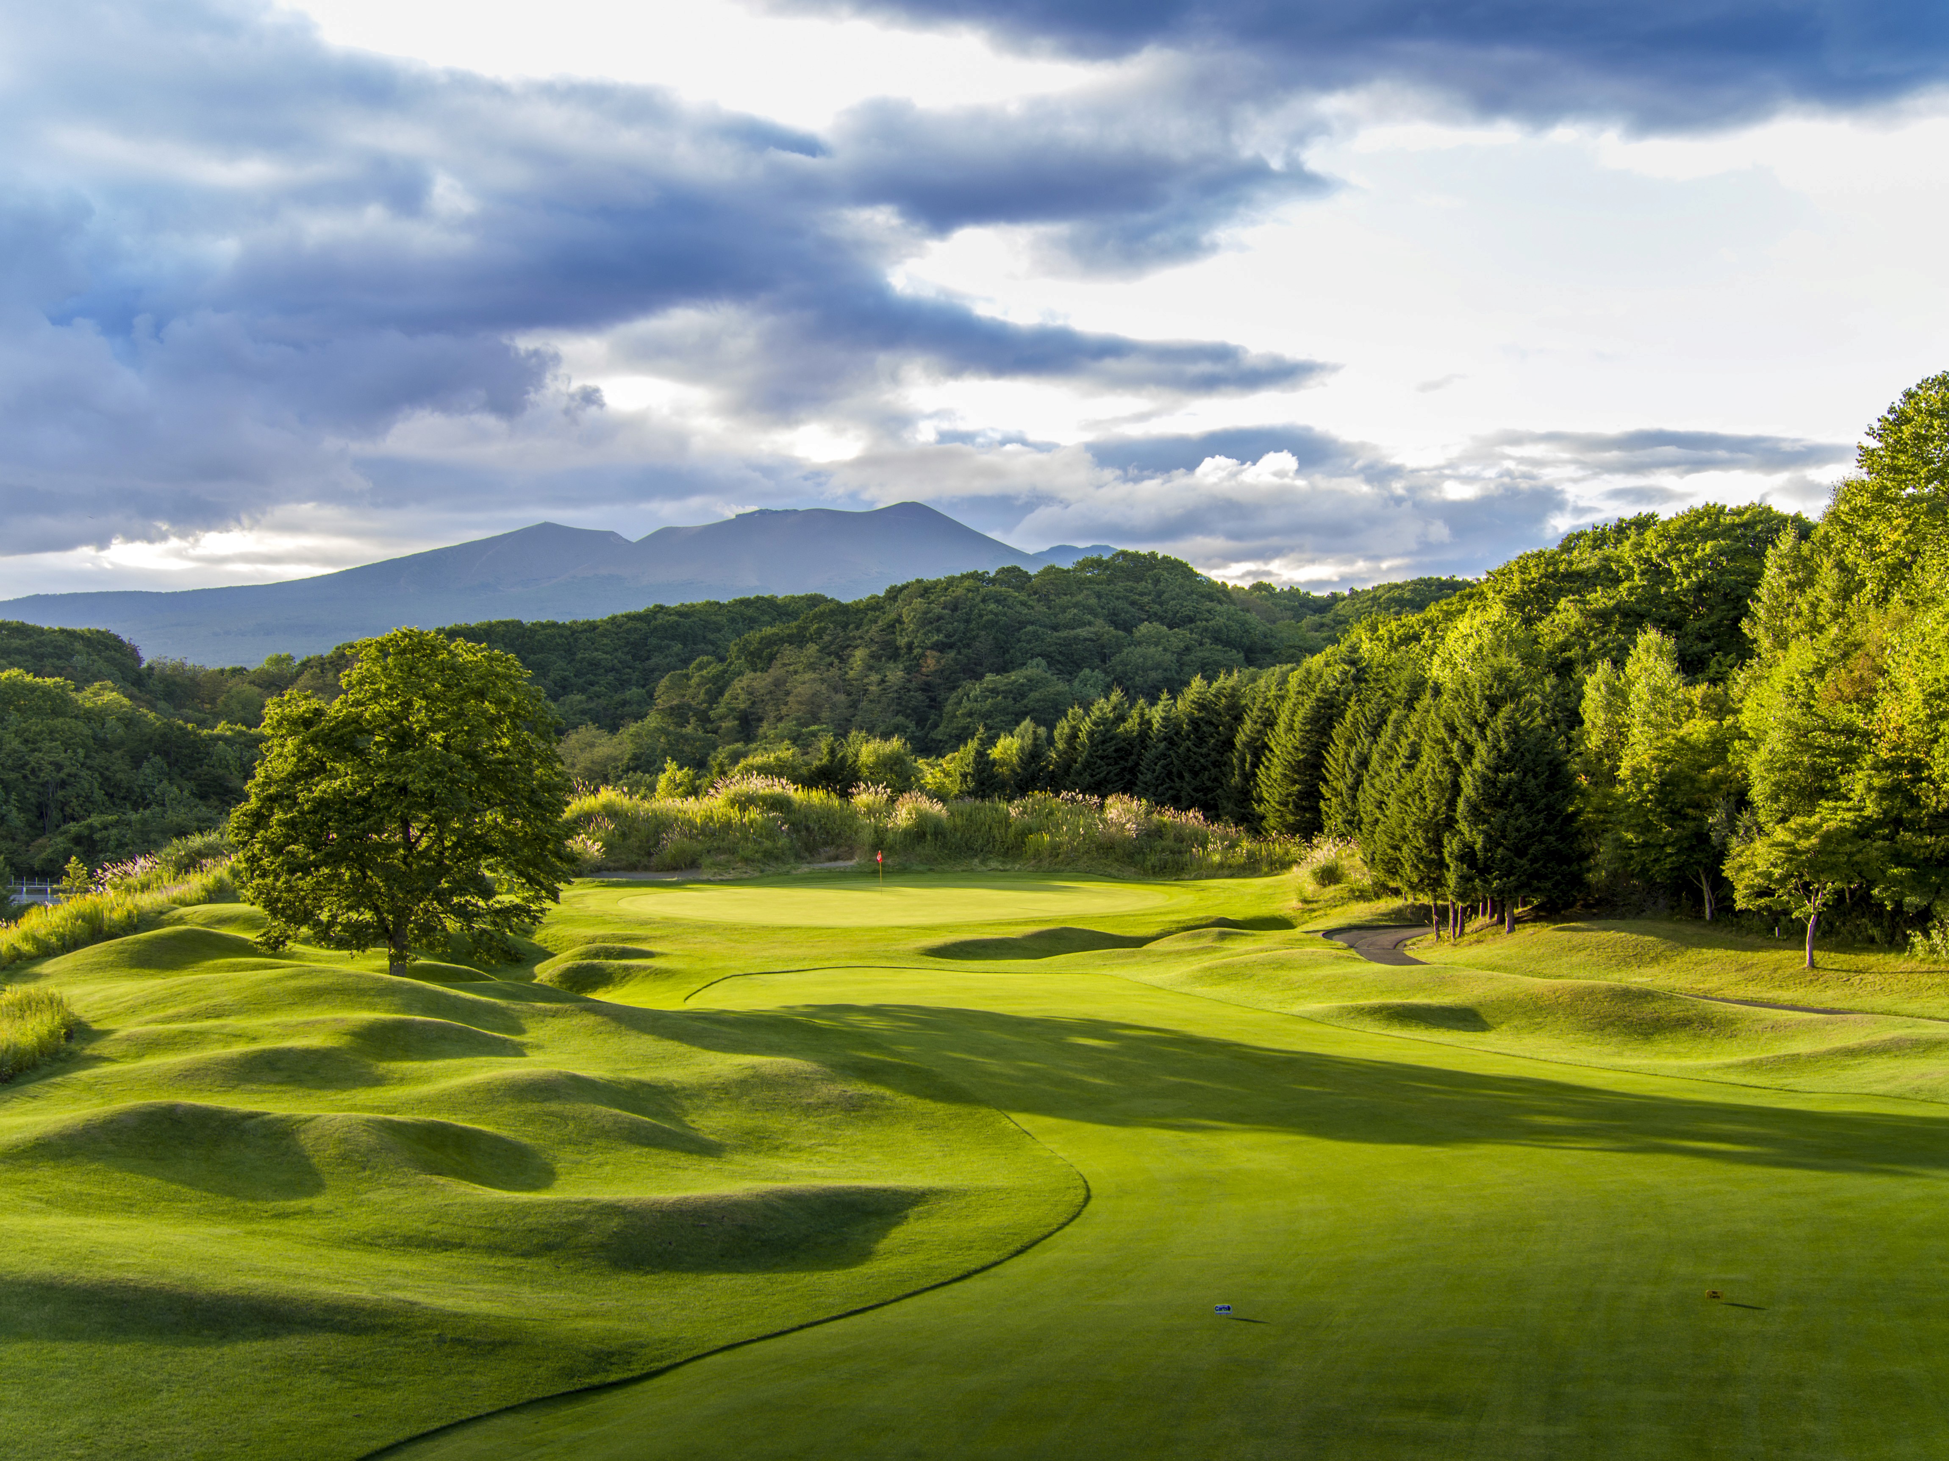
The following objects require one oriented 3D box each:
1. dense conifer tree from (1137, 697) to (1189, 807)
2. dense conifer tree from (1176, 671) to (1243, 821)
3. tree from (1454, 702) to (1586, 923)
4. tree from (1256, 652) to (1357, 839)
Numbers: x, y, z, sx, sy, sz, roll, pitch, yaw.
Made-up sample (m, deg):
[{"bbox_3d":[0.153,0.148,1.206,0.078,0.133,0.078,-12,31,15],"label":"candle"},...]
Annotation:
[{"bbox_3d":[14.090,1.930,210.000,4.430,9.090,4.430,0,1,0],"label":"dense conifer tree"},{"bbox_3d":[15.550,1.510,186.000,4.730,10.470,4.730,0,1,0],"label":"dense conifer tree"},{"bbox_3d":[22.180,3.390,115.000,5.350,9.520,5.350,0,1,0],"label":"tree"},{"bbox_3d":[18.010,1.120,153.000,5.460,10.680,5.460,0,1,0],"label":"tree"}]

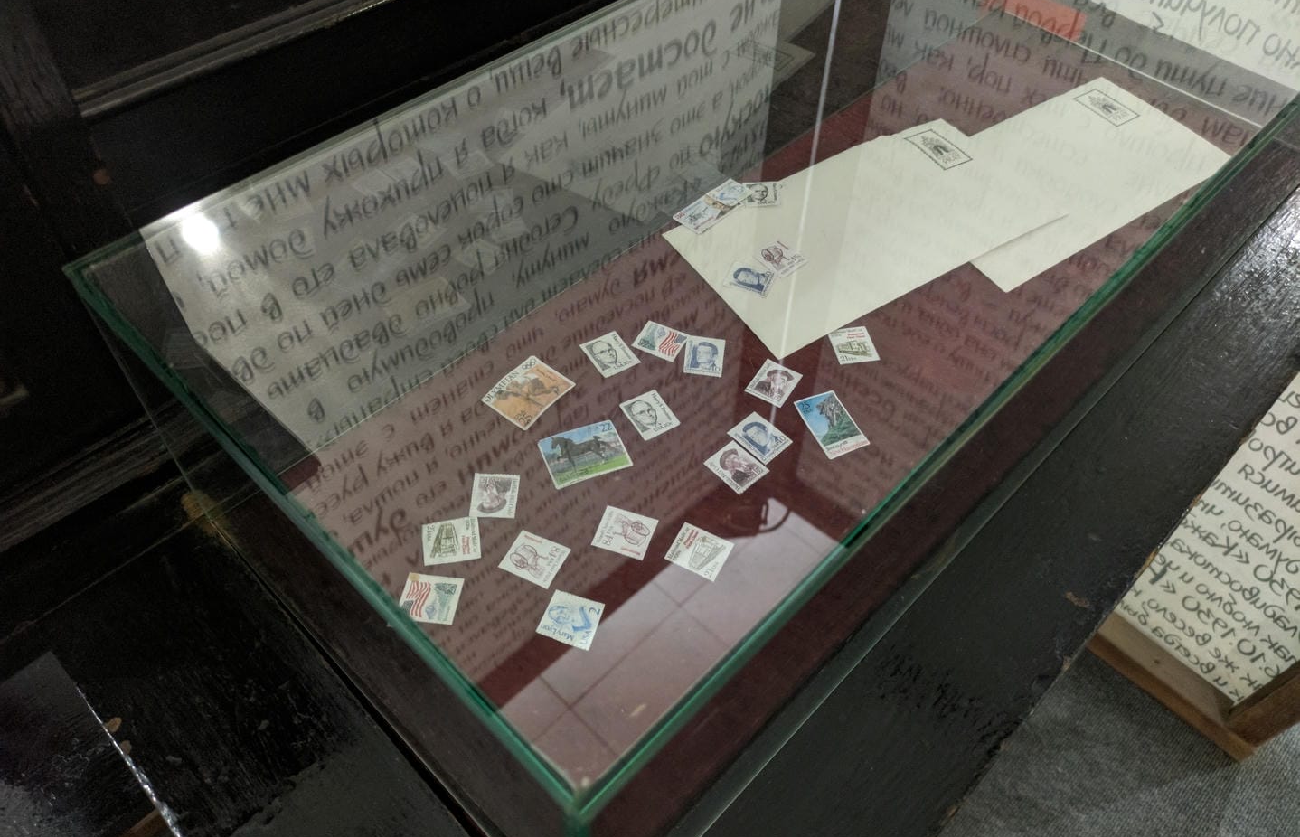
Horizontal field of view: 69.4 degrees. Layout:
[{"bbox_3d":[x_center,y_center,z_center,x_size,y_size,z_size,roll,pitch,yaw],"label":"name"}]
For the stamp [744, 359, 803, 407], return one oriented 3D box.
[{"bbox_3d":[0.066,-0.019,0.498,0.022,0.001,0.025,27,57,17],"label":"stamp"}]

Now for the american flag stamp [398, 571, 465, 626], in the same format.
[{"bbox_3d":[-0.098,0.080,0.417,0.025,0.001,0.022,6,53,2],"label":"american flag stamp"}]

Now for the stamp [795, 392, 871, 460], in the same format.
[{"bbox_3d":[0.096,0.003,0.495,0.025,0.001,0.039,-18,56,-15],"label":"stamp"}]

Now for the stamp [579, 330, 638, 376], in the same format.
[{"bbox_3d":[-0.022,-0.036,0.518,0.022,0.001,0.025,-26,59,-20],"label":"stamp"}]

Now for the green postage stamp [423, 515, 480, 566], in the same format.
[{"bbox_3d":[-0.092,0.057,0.435,0.025,0.001,0.022,-8,54,-8],"label":"green postage stamp"}]

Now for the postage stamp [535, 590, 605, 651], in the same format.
[{"bbox_3d":[-0.034,0.088,0.414,0.025,0.001,0.022,16,54,9],"label":"postage stamp"}]

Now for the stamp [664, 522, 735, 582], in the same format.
[{"bbox_3d":[0.024,0.063,0.447,0.025,0.001,0.022,24,56,14],"label":"stamp"}]

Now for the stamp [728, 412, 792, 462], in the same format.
[{"bbox_3d":[0.057,0.010,0.488,0.022,0.001,0.025,-38,63,-26],"label":"stamp"}]

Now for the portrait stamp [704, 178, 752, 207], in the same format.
[{"bbox_3d":[0.052,-0.145,0.600,0.021,0.001,0.024,37,60,23],"label":"portrait stamp"}]

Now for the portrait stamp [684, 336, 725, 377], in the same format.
[{"bbox_3d":[0.031,-0.035,0.520,0.022,0.001,0.025,7,53,3],"label":"portrait stamp"}]

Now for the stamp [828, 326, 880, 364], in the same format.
[{"bbox_3d":[0.115,-0.041,0.528,0.022,0.001,0.025,-7,54,-8],"label":"stamp"}]

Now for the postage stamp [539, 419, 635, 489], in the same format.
[{"bbox_3d":[-0.033,0.018,0.478,0.040,0.001,0.031,-17,56,-14],"label":"postage stamp"}]

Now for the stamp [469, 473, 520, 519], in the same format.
[{"bbox_3d":[-0.074,0.037,0.450,0.022,0.001,0.025,2,53,-1],"label":"stamp"}]

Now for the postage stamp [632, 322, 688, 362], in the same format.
[{"bbox_3d":[0.006,-0.042,0.513,0.025,0.001,0.022,23,56,14],"label":"postage stamp"}]

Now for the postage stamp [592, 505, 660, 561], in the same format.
[{"bbox_3d":[-0.011,0.054,0.441,0.025,0.001,0.022,16,54,9],"label":"postage stamp"}]

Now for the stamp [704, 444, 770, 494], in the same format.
[{"bbox_3d":[0.044,0.025,0.476,0.022,0.001,0.025,-36,62,-25],"label":"stamp"}]

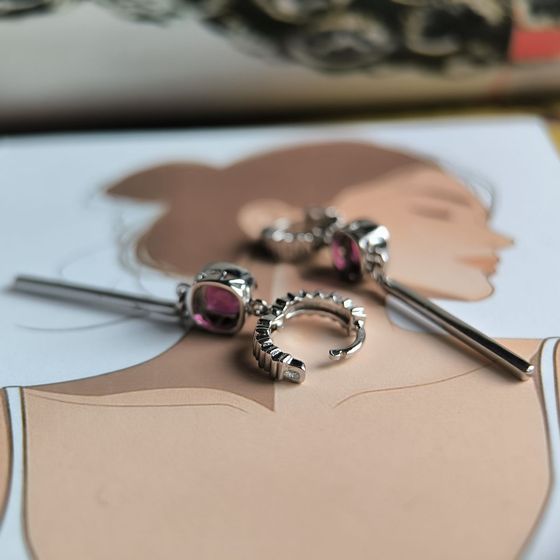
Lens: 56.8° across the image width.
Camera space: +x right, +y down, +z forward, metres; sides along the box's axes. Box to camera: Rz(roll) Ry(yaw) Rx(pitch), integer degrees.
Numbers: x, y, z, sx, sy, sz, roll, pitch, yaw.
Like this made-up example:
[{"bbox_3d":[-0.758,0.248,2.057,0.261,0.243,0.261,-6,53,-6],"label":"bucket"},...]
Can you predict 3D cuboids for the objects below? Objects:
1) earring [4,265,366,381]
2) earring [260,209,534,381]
[{"bbox_3d":[-0.015,0.004,0.070,0.054,0.009,0.014,5,32,5],"label":"earring"},{"bbox_3d":[0.018,-0.002,0.081,0.047,0.009,0.013,26,39,33],"label":"earring"}]

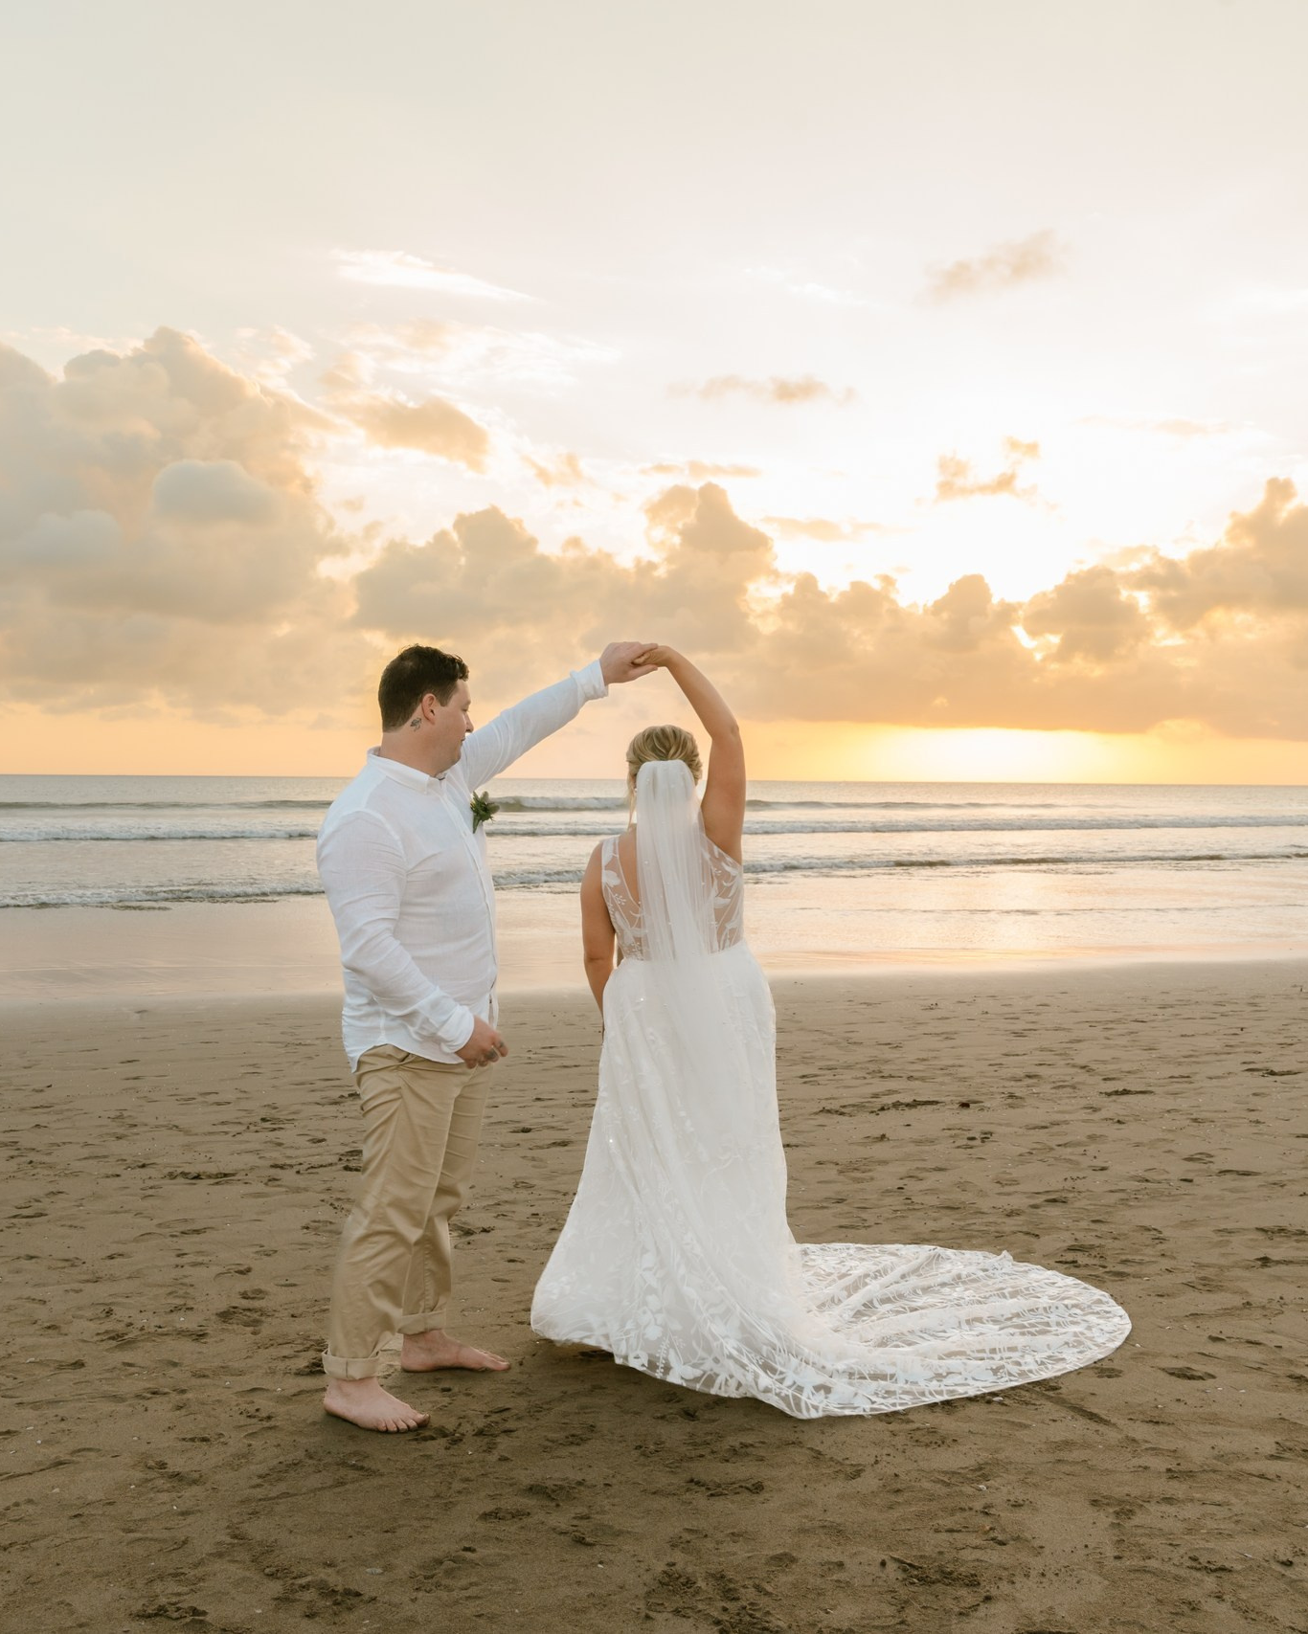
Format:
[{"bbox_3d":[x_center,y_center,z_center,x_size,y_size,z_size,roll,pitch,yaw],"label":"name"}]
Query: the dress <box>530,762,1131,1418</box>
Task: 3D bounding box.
[{"bbox_3d":[0.480,0.619,4.540,1.600,1.520,1.200,0,1,-10],"label":"dress"}]

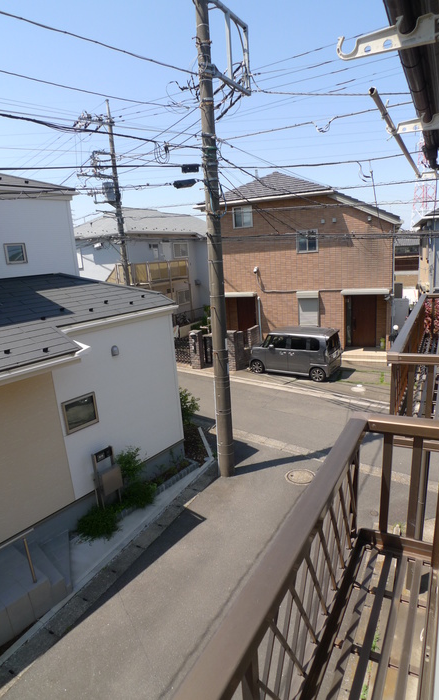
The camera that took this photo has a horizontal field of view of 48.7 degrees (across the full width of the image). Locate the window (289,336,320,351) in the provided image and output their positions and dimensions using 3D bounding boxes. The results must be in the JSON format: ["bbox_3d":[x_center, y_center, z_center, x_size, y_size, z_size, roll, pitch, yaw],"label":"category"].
[{"bbox_3d":[3.073,-0.217,17.633,1.180,0.490,0.080,5,14,35],"label":"window"}]

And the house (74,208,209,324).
[{"bbox_3d":[-5.518,-5.347,32.281,7.600,7.800,9.000,5,14,34],"label":"house"}]

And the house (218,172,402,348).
[{"bbox_3d":[4.951,-5.068,25.506,9.600,8.550,8.600,3,13,25],"label":"house"}]

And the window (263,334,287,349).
[{"bbox_3d":[2.103,-0.314,18.306,1.000,0.510,0.080,5,14,35],"label":"window"}]

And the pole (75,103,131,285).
[{"bbox_3d":[-5.003,-5.140,21.819,0.750,11.500,1.950,7,15,42],"label":"pole"}]

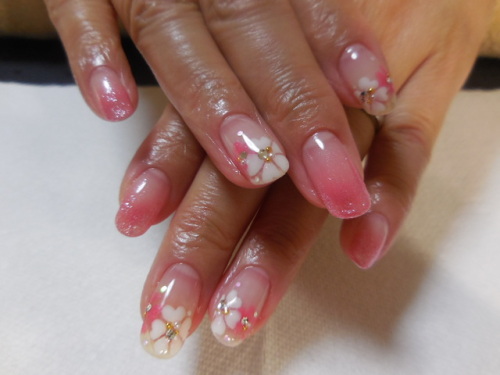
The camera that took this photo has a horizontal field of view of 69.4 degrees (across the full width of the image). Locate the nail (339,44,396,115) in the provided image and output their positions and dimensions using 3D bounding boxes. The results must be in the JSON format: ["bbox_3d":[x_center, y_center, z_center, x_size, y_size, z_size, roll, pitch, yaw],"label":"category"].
[{"bbox_3d":[0.033,-0.030,0.102,0.011,0.005,0.022,-13,82,-15],"label":"nail"}]

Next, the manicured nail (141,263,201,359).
[{"bbox_3d":[-0.019,0.030,0.090,0.012,0.005,0.022,6,74,15],"label":"manicured nail"}]

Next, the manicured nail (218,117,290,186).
[{"bbox_3d":[0.001,-0.010,0.095,0.011,0.005,0.021,-29,87,-20],"label":"manicured nail"}]

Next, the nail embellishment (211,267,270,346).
[{"bbox_3d":[-0.001,0.031,0.094,0.011,0.005,0.021,15,77,21],"label":"nail embellishment"}]

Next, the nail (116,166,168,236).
[{"bbox_3d":[-0.029,0.004,0.099,0.011,0.005,0.019,13,82,20],"label":"nail"}]

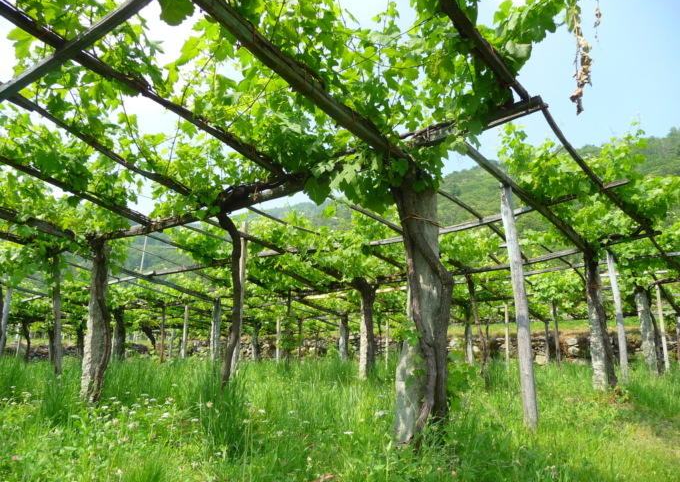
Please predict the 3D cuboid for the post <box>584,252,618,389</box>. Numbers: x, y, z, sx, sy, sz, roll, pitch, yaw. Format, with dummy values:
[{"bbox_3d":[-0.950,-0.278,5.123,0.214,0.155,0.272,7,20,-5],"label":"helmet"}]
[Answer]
[{"bbox_3d":[3.954,1.180,8.316,0.320,2.037,0.260,-4,-11,25],"label":"post"}]

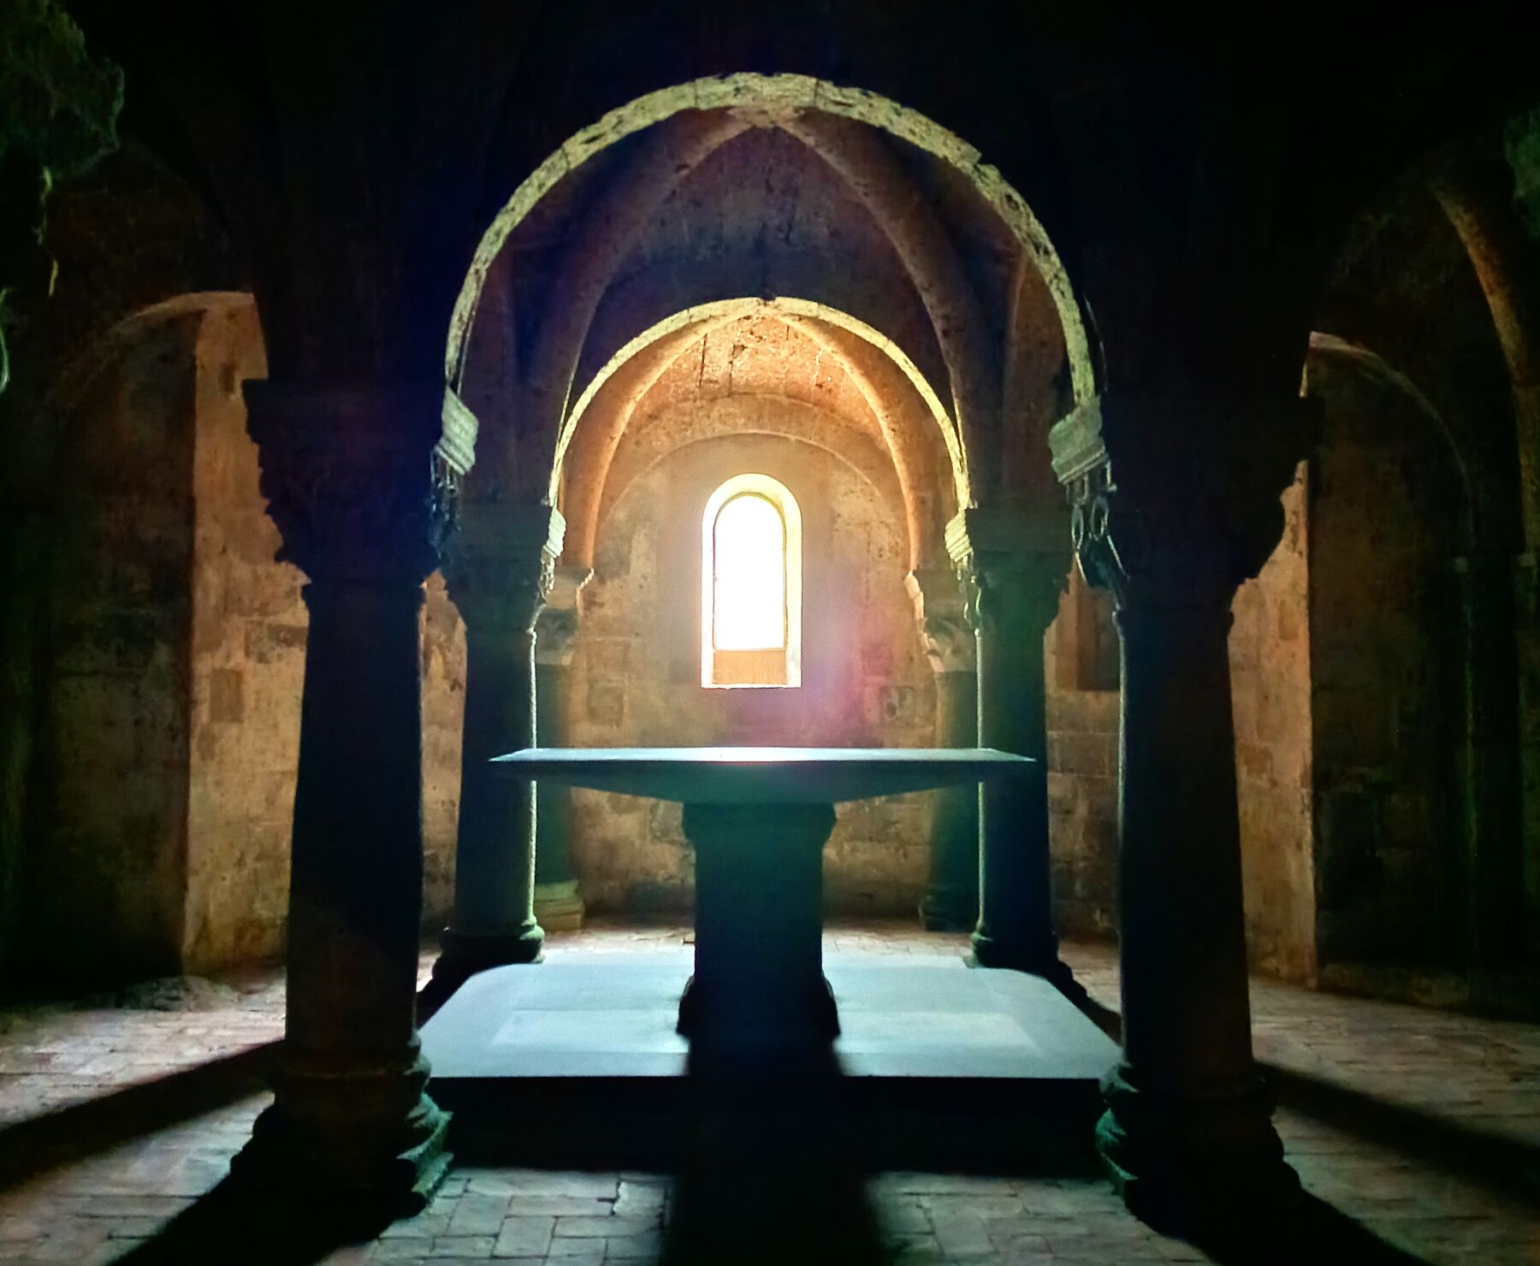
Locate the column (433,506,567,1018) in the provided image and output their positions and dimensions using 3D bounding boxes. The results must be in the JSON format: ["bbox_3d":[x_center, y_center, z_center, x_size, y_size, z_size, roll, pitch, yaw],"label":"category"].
[{"bbox_3d":[-1.290,0.551,6.806,0.550,2.320,0.550,0,-2,-1],"label":"column"}]

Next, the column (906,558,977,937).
[{"bbox_3d":[1.130,0.681,8.583,0.500,2.170,0.500,0,-2,-1],"label":"column"}]

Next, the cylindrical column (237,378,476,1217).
[{"bbox_3d":[-1.195,0.470,4.207,0.570,2.320,0.570,0,-2,-1],"label":"cylindrical column"}]

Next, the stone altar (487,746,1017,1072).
[{"bbox_3d":[-0.035,0.994,5.602,2.000,1.040,0.880,0,-2,-1],"label":"stone altar"}]

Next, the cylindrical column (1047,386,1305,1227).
[{"bbox_3d":[1.205,0.486,4.227,0.570,2.290,0.570,0,-2,-1],"label":"cylindrical column"}]

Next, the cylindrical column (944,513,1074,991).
[{"bbox_3d":[1.155,0.551,6.806,0.550,2.320,0.550,0,-2,-1],"label":"cylindrical column"}]

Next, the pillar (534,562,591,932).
[{"bbox_3d":[-1.340,0.681,8.583,0.500,2.170,0.500,0,-2,-1],"label":"pillar"}]

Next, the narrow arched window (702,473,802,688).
[{"bbox_3d":[-0.120,-0.324,9.164,0.630,1.365,0.350,0,-2,-1],"label":"narrow arched window"}]

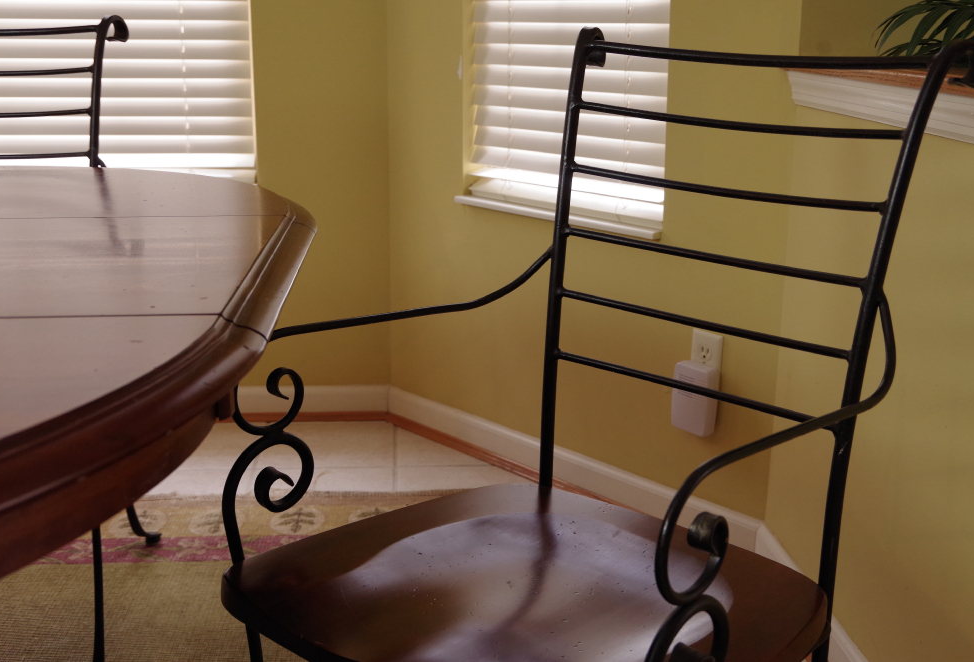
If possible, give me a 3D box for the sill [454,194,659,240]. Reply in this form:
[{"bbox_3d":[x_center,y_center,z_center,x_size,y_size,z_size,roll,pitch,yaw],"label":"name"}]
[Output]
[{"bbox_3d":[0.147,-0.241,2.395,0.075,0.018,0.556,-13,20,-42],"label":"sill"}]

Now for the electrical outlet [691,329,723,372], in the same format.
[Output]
[{"bbox_3d":[0.406,0.059,2.164,0.008,0.114,0.070,-13,20,-42],"label":"electrical outlet"}]

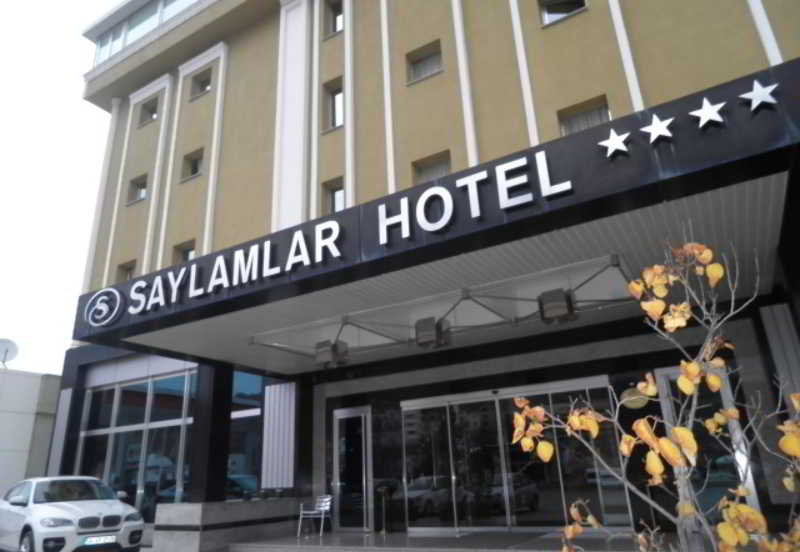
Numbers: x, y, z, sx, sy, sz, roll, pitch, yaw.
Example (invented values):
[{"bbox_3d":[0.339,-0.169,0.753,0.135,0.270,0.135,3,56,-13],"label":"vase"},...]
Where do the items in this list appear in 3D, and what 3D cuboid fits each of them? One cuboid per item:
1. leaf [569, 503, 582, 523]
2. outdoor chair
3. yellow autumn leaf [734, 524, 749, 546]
[{"bbox_3d":[0.664,0.895,2.100,0.052,0.075,0.035,-8,-21,14],"label":"leaf"},{"bbox_3d":[-1.728,5.070,11.731,0.570,0.750,0.560,-14,-23,28],"label":"outdoor chair"},{"bbox_3d":[1.139,0.866,1.850,0.047,0.073,0.030,-13,-23,26],"label":"yellow autumn leaf"}]

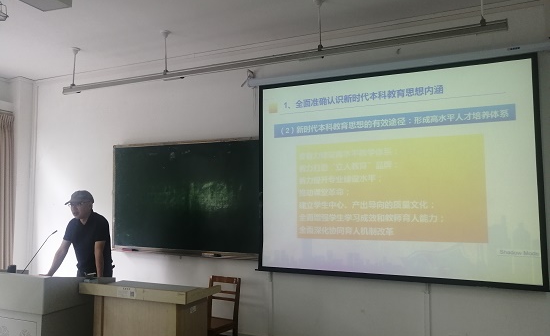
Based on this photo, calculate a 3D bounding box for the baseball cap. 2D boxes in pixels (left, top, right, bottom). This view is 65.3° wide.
[{"bbox_3d":[-1.753,0.270,3.850,0.180,0.130,0.260,-3,0,33],"label":"baseball cap"}]

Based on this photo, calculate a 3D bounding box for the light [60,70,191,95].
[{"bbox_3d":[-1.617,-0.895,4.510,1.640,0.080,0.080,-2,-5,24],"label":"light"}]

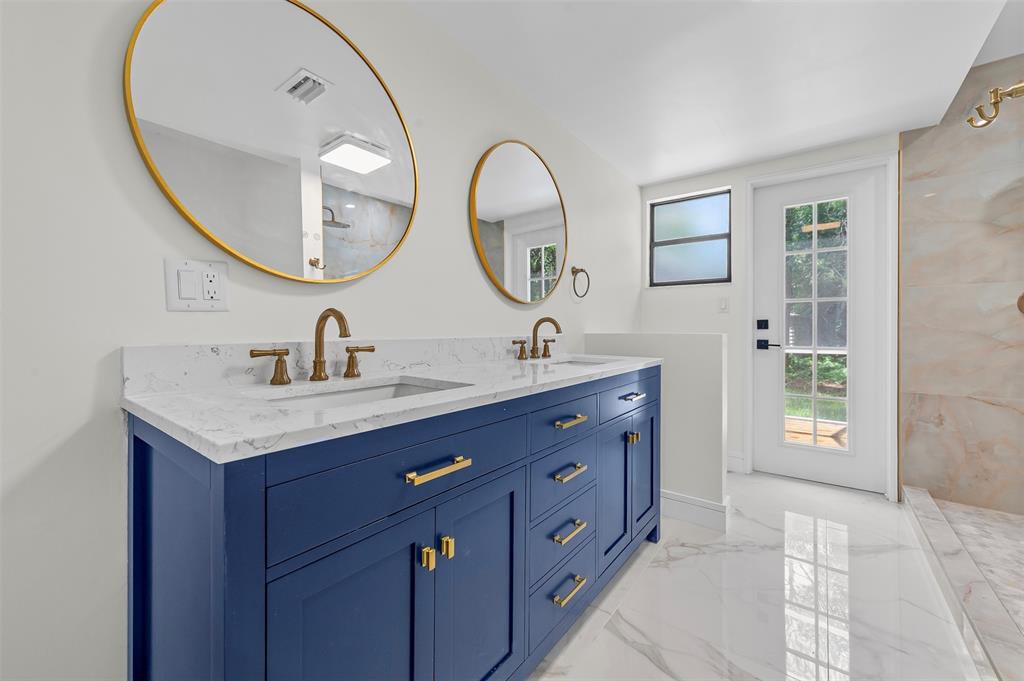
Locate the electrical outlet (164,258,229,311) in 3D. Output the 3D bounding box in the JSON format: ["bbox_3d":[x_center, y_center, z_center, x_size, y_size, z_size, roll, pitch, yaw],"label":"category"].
[{"bbox_3d":[-0.736,-0.128,0.933,0.009,0.118,0.119,1,1,37],"label":"electrical outlet"}]

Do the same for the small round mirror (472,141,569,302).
[{"bbox_3d":[0.065,-0.565,1.958,0.027,0.766,0.766,1,1,37],"label":"small round mirror"}]

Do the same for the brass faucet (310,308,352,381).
[{"bbox_3d":[-0.486,0.013,1.069,0.178,0.199,0.053,1,1,37],"label":"brass faucet"}]

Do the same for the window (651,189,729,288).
[{"bbox_3d":[1.390,-0.780,3.132,0.590,0.679,0.060,1,1,37],"label":"window"}]

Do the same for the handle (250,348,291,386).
[{"bbox_3d":[-0.609,0.069,1.010,0.054,0.091,0.095,1,1,37],"label":"handle"}]

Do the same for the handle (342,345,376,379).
[{"bbox_3d":[-0.450,0.061,1.182,0.047,0.088,0.095,2,2,45],"label":"handle"}]

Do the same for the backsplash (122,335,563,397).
[{"bbox_3d":[-0.269,0.056,1.541,0.021,0.105,1.788,1,1,37],"label":"backsplash"}]

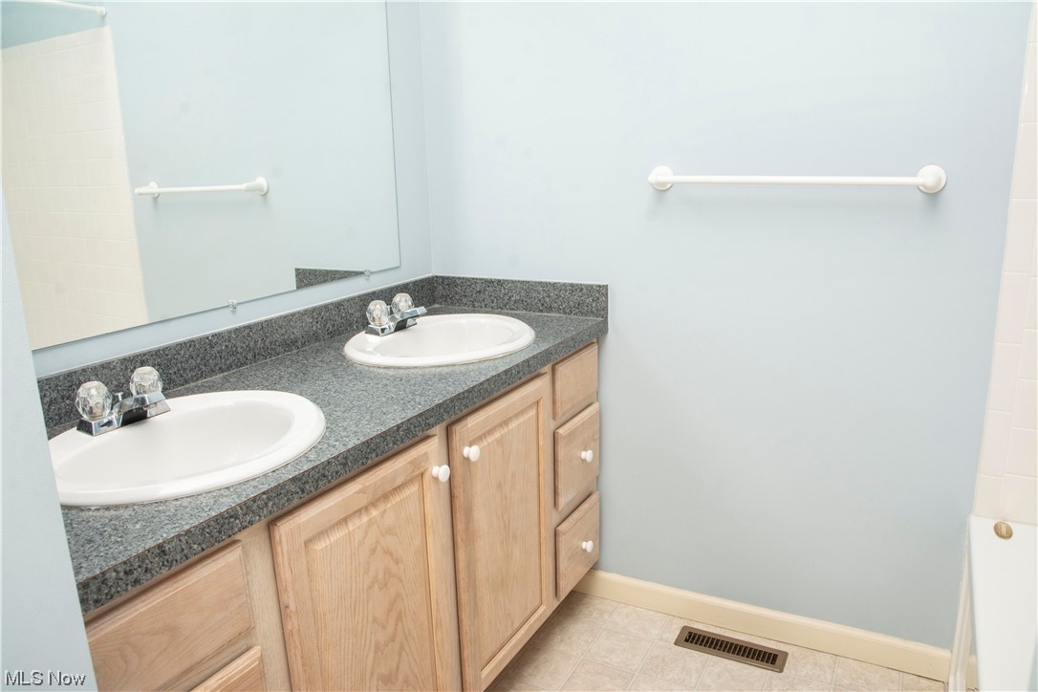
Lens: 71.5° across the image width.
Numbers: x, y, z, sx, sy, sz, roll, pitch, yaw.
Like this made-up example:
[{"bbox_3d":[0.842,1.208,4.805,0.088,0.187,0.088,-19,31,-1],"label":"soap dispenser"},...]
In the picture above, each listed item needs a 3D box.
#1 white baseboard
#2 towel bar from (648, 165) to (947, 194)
[{"bbox_3d":[0.612,0.759,2.023,1.033,0.080,0.016,5,15,26],"label":"white baseboard"},{"bbox_3d":[0.620,-0.390,1.683,0.665,0.061,0.075,7,16,26],"label":"towel bar"}]

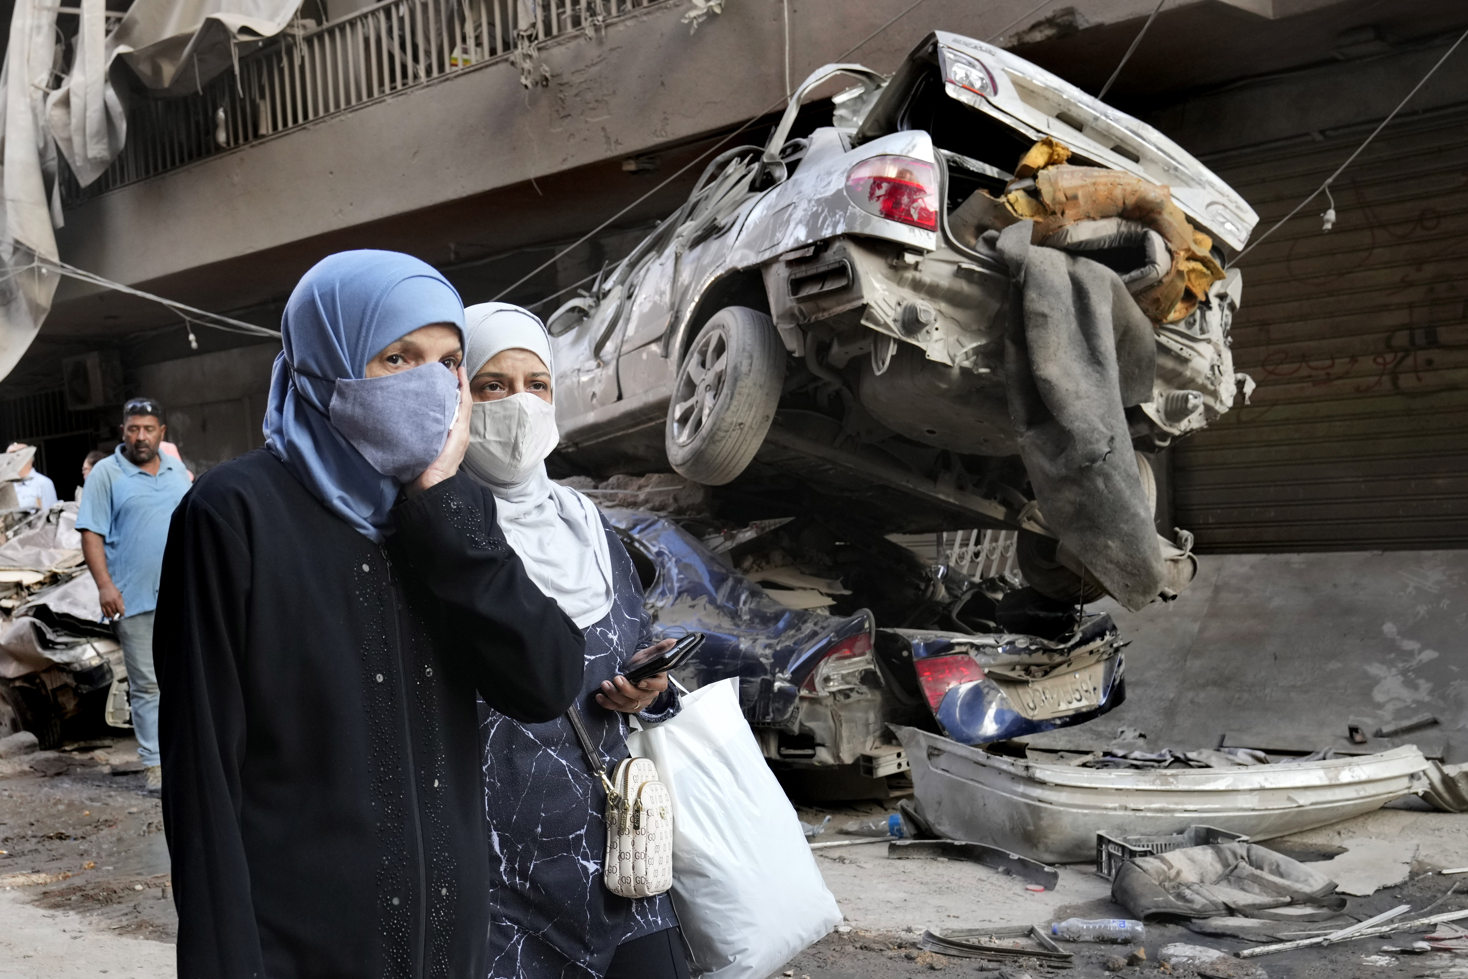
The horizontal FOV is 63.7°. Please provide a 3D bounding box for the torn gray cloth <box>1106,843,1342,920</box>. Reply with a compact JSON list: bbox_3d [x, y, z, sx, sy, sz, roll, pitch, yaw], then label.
[{"bbox_3d":[1.394,1.105,3.330,0.580,0.150,0.380,-4,1,6],"label":"torn gray cloth"}]

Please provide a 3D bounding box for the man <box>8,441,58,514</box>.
[{"bbox_3d":[-4.773,0.552,8.014,0.520,1.730,0.340,-4,1,9],"label":"man"}]

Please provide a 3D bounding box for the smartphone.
[{"bbox_3d":[-0.088,0.207,1.450,0.077,0.014,0.155,-30,-2,7],"label":"smartphone"}]

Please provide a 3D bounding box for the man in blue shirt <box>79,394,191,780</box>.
[{"bbox_3d":[-2.630,0.466,5.220,0.540,1.730,0.350,-4,1,-37],"label":"man in blue shirt"}]

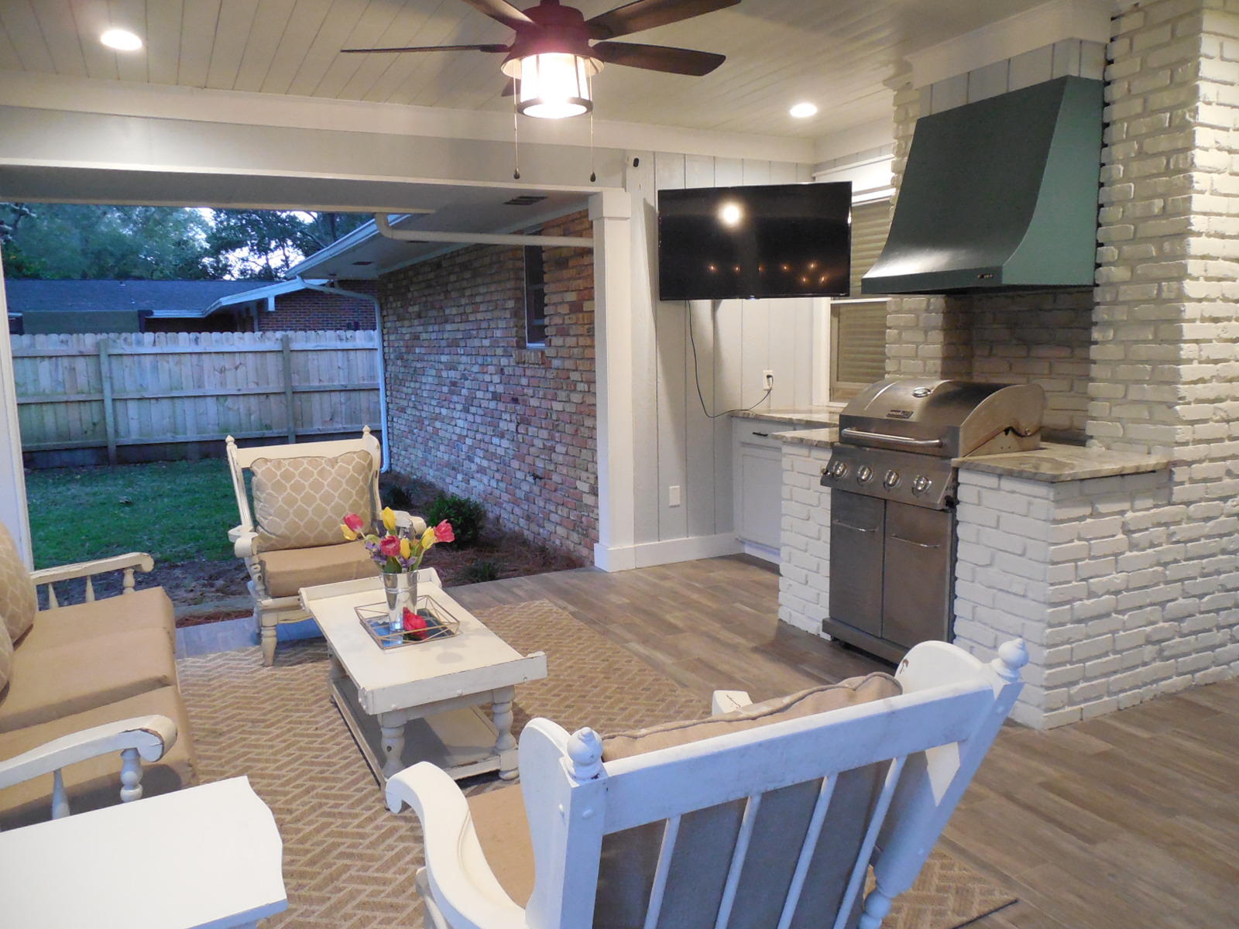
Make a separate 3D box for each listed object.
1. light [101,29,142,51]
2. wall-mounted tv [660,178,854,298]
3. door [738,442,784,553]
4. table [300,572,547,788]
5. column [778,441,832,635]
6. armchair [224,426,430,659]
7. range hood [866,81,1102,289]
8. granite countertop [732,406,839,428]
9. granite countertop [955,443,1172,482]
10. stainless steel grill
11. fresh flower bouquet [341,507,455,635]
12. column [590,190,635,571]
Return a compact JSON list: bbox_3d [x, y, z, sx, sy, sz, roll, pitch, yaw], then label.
[{"bbox_3d":[-1.825,-1.559,3.282,0.150,0.025,0.150,-6,10,-26],"label":"light"},{"bbox_3d":[0.750,-1.234,4.990,1.048,0.607,0.060,0,12,7],"label":"wall-mounted tv"},{"bbox_3d":[0.849,0.191,5.257,0.025,0.595,0.480,-6,10,-26],"label":"door"},{"bbox_3d":[-0.720,0.744,3.123,0.535,0.440,1.158,-6,10,-26],"label":"table"},{"bbox_3d":[1.111,0.307,4.298,0.580,0.865,0.320,-6,10,-26],"label":"column"},{"bbox_3d":[-1.410,0.334,4.286,0.830,0.940,0.810,-6,10,-26],"label":"armchair"},{"bbox_3d":[1.475,-1.075,3.605,0.640,0.755,0.740,-6,10,-26],"label":"range hood"},{"bbox_3d":[1.193,-0.268,5.076,0.620,0.038,1.160,-6,10,-26],"label":"granite countertop"},{"bbox_3d":[1.631,-0.001,3.291,0.650,0.038,0.455,-6,10,-26],"label":"granite countertop"},{"bbox_3d":[1.277,0.230,3.790,0.600,1.160,0.690,-6,10,-26],"label":"stainless steel grill"},{"bbox_3d":[-0.756,0.350,2.991,0.330,0.410,0.300,-6,10,-26],"label":"fresh flower bouquet"},{"bbox_3d":[-0.034,-0.449,5.196,0.190,2.150,0.165,-6,10,-26],"label":"column"}]

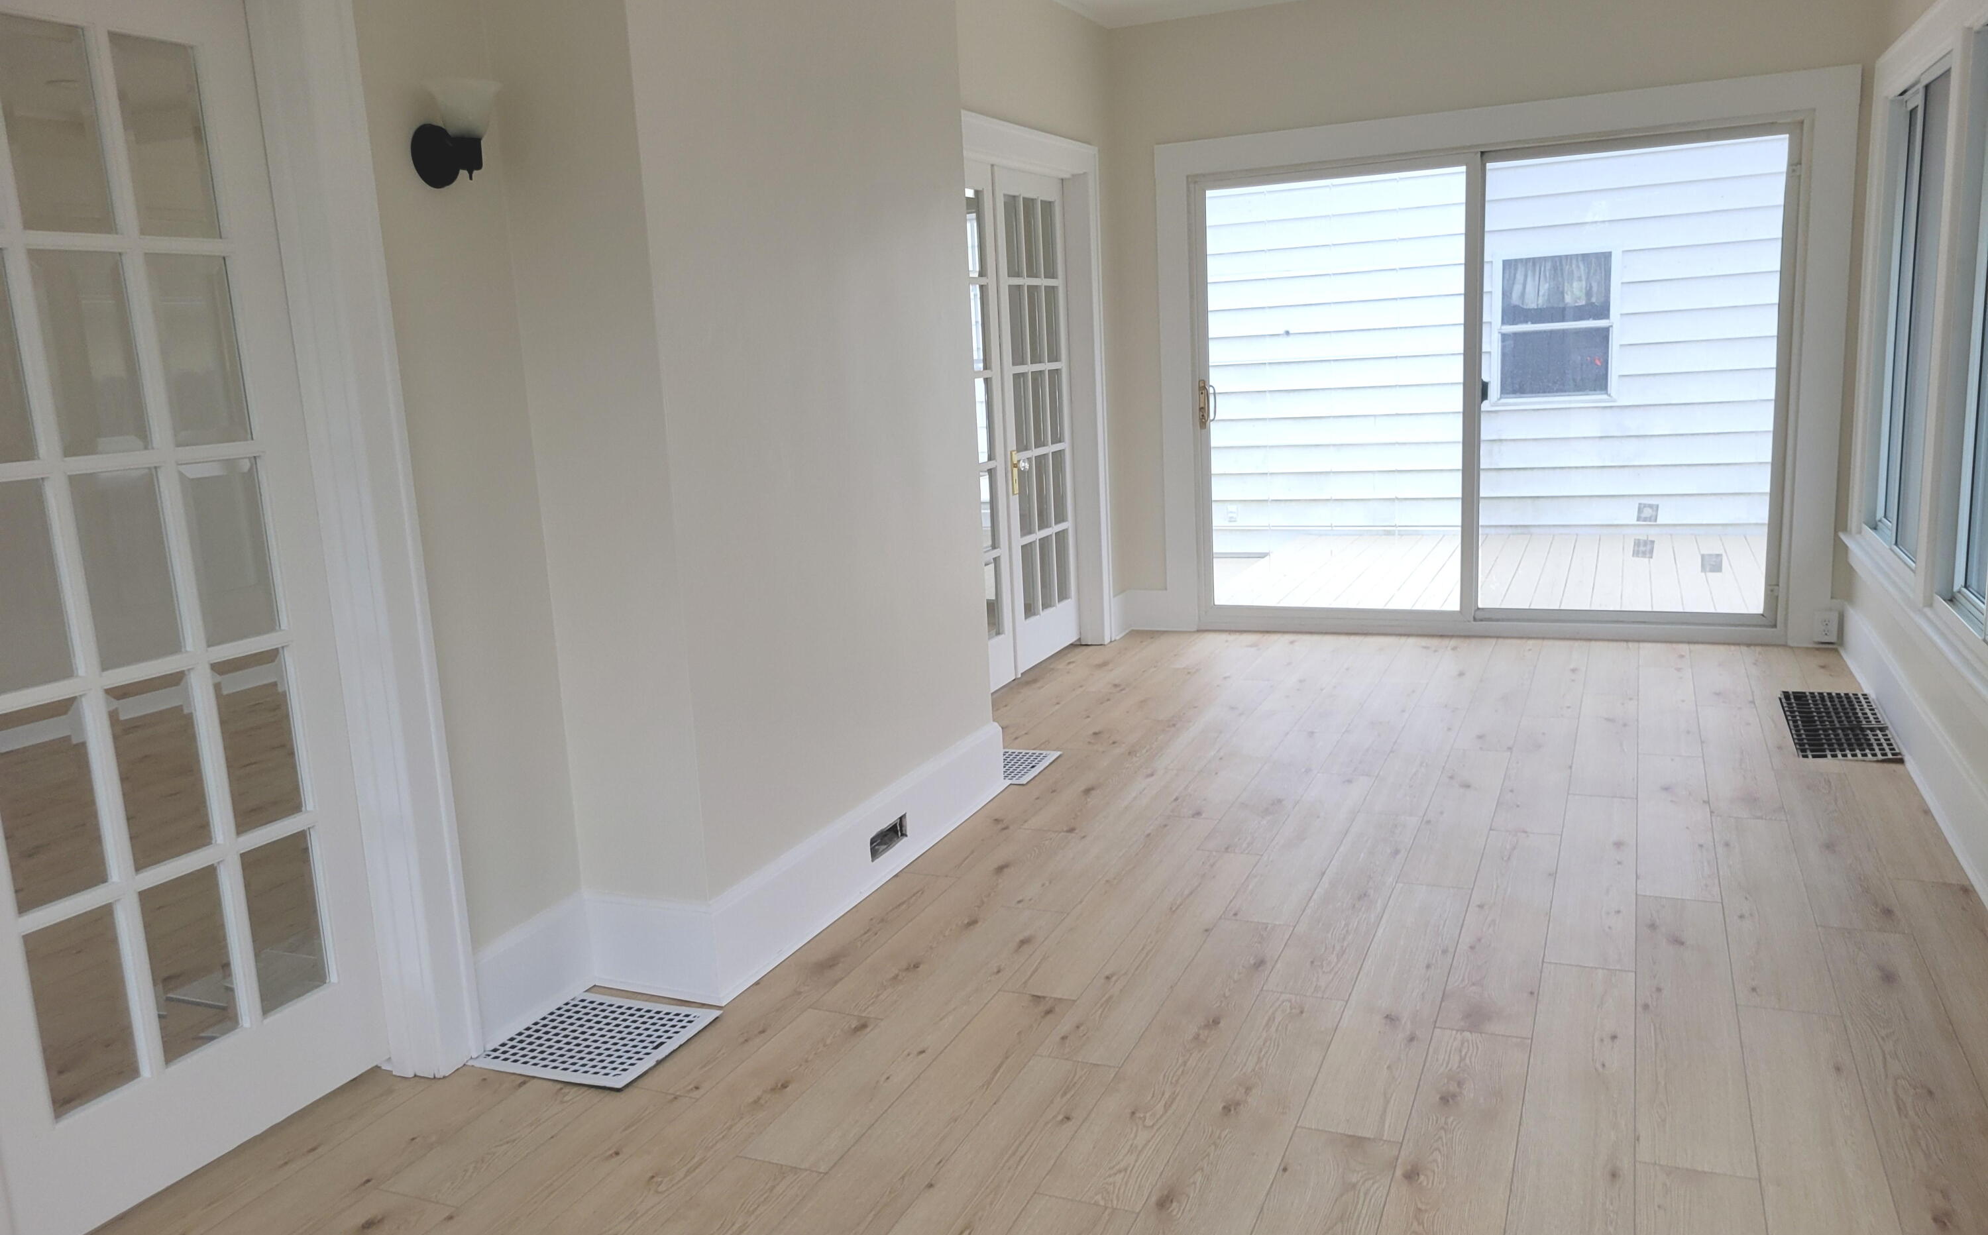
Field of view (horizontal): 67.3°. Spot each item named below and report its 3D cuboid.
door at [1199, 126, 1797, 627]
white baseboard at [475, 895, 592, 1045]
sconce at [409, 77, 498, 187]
[{"bbox_3d":[2.031,-0.935,6.323,2.387,2.004,0.108,1,11,23],"label":"door"},{"bbox_3d":[-0.964,0.739,3.127,0.024,0.221,0.351,1,11,23],"label":"white baseboard"},{"bbox_3d":[-0.992,-0.896,2.766,0.172,0.179,0.140,1,11,23],"label":"sconce"}]

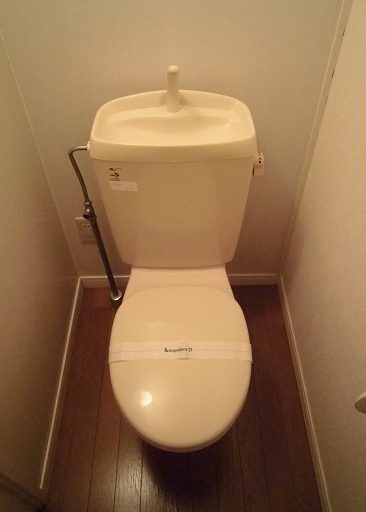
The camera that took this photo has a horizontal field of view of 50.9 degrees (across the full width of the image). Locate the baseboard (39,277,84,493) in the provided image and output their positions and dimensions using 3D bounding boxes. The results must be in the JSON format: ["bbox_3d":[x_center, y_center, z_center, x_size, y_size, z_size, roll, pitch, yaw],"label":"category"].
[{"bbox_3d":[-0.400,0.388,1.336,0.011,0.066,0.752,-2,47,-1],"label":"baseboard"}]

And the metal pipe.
[{"bbox_3d":[-0.275,-0.047,1.289,0.070,0.719,0.050,-1,47,0],"label":"metal pipe"}]

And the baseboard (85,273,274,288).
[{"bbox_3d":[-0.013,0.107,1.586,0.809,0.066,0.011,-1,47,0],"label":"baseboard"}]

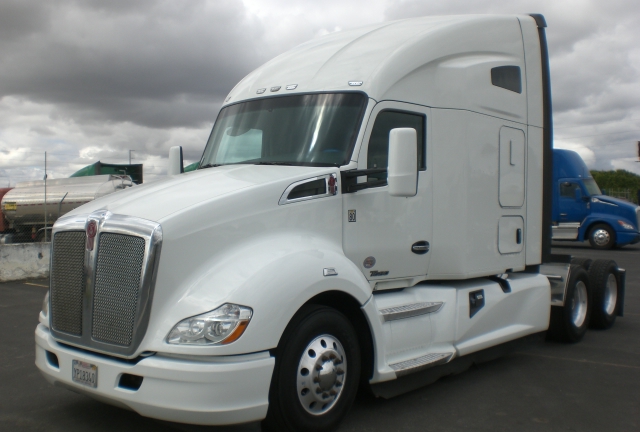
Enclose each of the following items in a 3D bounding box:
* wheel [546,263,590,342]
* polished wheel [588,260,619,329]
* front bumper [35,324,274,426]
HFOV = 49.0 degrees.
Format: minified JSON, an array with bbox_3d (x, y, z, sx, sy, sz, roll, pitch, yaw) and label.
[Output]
[{"bbox_3d":[3.354,1.169,9.405,0.280,1.020,1.020,1,1,39],"label":"wheel"},{"bbox_3d":[4.198,1.165,10.448,0.280,1.020,1.020,1,1,39],"label":"polished wheel"},{"bbox_3d":[-1.433,1.148,5.214,2.340,0.470,0.740,1,1,39],"label":"front bumper"}]

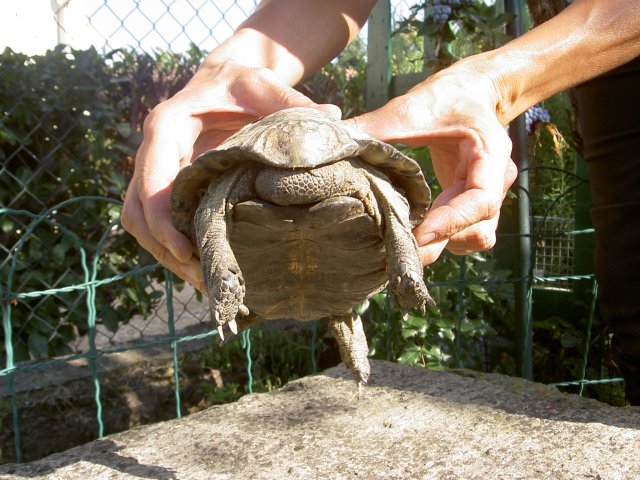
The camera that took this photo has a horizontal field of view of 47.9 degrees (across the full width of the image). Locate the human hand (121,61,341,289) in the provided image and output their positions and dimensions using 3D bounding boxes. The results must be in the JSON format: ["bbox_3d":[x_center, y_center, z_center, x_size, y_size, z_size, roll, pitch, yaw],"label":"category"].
[{"bbox_3d":[-0.058,-0.044,0.470,0.128,0.135,0.105,-3,13,-12],"label":"human hand"}]

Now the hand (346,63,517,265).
[{"bbox_3d":[0.075,-0.053,0.485,0.105,0.118,0.100,3,13,12],"label":"hand"}]

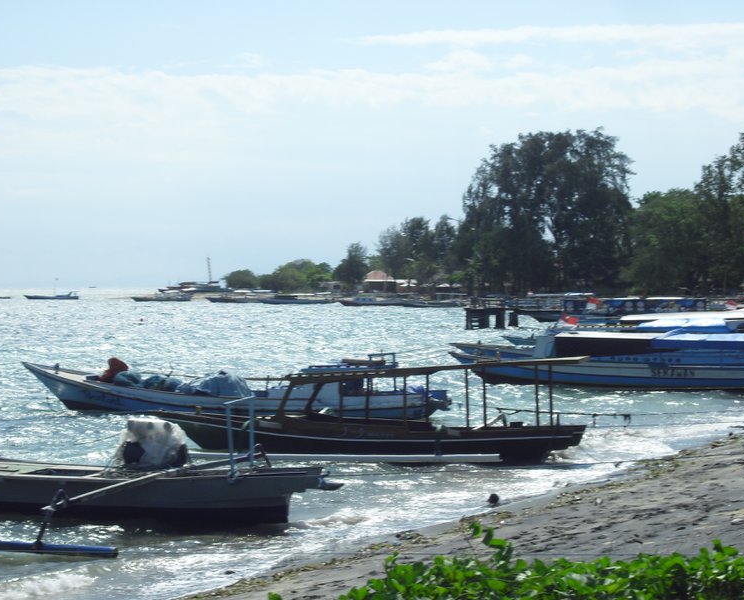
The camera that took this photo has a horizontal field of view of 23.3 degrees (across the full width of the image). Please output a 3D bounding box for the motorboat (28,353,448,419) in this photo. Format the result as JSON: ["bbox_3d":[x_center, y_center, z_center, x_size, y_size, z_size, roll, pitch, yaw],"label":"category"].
[{"bbox_3d":[-4.240,2.598,53.723,13.200,2.050,2.100,0,0,14],"label":"motorboat"}]

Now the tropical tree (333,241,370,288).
[{"bbox_3d":[-4.680,-7.055,389.955,7.800,10.700,7.500,0,0,0],"label":"tropical tree"}]

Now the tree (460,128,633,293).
[{"bbox_3d":[25.119,-12.649,259.905,24.500,24.000,22.000,0,0,0],"label":"tree"}]

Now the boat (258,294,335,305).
[{"bbox_3d":[-15.162,-0.032,362.012,15.000,2.100,3.000,0,0,8],"label":"boat"}]

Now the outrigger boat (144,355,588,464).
[{"bbox_3d":[-0.290,2.486,41.222,10.400,2.450,4.600,0,1,19],"label":"outrigger boat"}]

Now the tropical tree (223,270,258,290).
[{"bbox_3d":[-34.047,-5.149,469.972,9.000,5.600,8.000,0,0,0],"label":"tropical tree"}]

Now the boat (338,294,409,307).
[{"bbox_3d":[0.277,0.105,332.012,12.900,2.200,2.800,0,0,8],"label":"boat"}]

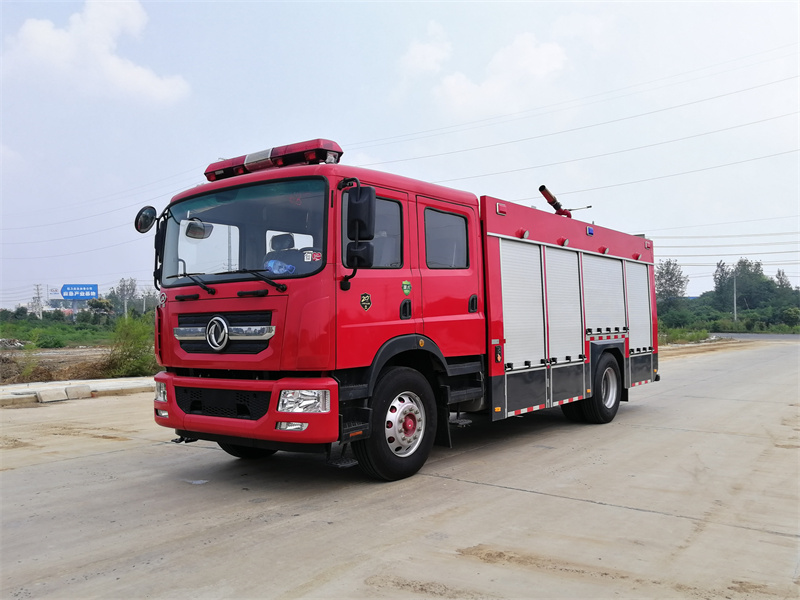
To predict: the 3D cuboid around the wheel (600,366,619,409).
[{"bbox_3d":[2.944,1.236,8.966,0.200,0.595,0.595,-4,-4,40],"label":"wheel"}]

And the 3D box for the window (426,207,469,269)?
[{"bbox_3d":[0.450,-0.566,6.082,0.040,0.570,0.700,-4,-4,40],"label":"window"}]

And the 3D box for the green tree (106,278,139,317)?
[{"bbox_3d":[-42.248,1.599,95.000,5.200,9.700,5.200,0,-3,-24],"label":"green tree"}]

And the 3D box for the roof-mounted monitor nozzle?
[{"bbox_3d":[2.572,-1.583,10.318,0.250,0.450,0.950,-4,-4,40],"label":"roof-mounted monitor nozzle"}]

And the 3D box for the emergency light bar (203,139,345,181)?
[{"bbox_3d":[-1.215,-1.290,5.899,1.750,0.190,0.300,-4,-4,40],"label":"emergency light bar"}]

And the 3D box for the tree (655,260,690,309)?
[{"bbox_3d":[36.413,-0.606,84.000,5.200,10.000,5.200,-2,-3,23],"label":"tree"}]

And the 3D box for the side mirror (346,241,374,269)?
[{"bbox_3d":[-0.298,-0.340,4.714,0.190,0.200,0.100,-4,-4,40],"label":"side mirror"}]

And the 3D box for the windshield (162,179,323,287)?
[{"bbox_3d":[-1.495,-0.544,5.572,2.200,0.770,0.270,-4,-4,40],"label":"windshield"}]

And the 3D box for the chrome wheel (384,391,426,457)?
[{"bbox_3d":[0.013,1.117,5.580,0.180,0.595,0.595,-4,-4,40],"label":"chrome wheel"}]

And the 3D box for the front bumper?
[{"bbox_3d":[-1.480,0.909,5.495,2.360,0.510,0.380,-4,-4,40],"label":"front bumper"}]

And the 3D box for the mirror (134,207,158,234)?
[{"bbox_3d":[-2.621,-0.832,6.452,0.080,0.270,0.270,-2,-3,24],"label":"mirror"}]

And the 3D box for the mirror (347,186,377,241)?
[{"bbox_3d":[-0.291,-0.650,4.719,0.200,0.410,0.100,-4,-4,40],"label":"mirror"}]

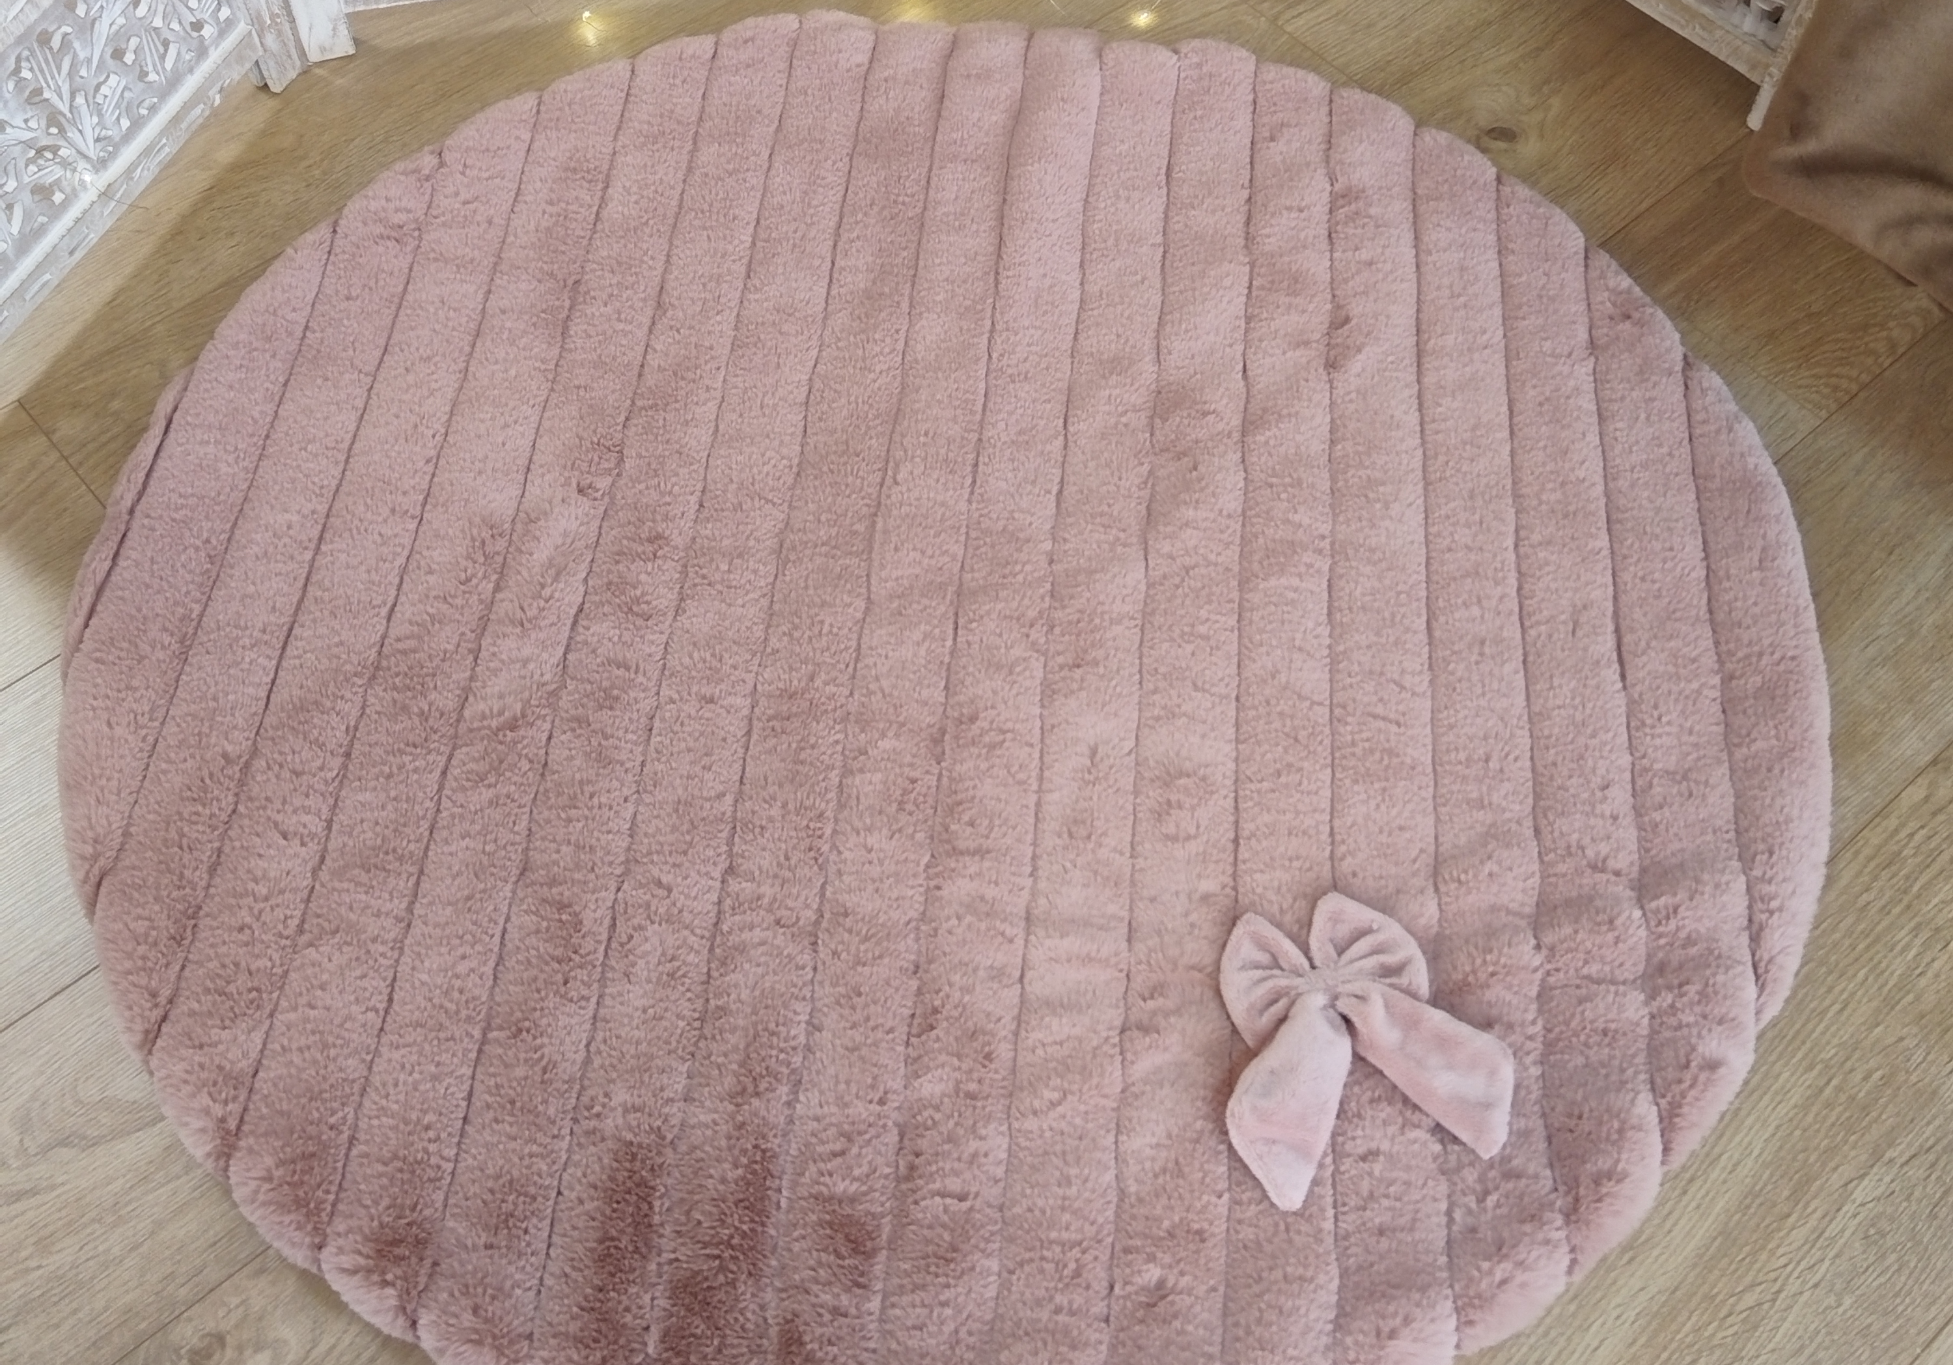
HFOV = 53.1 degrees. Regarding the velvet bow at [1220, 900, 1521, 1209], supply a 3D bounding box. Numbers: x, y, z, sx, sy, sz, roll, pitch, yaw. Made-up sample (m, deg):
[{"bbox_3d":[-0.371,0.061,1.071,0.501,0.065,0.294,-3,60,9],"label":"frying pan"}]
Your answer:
[{"bbox_3d":[0.187,0.175,0.970,0.148,0.028,0.155,-11,58,-7],"label":"velvet bow"}]

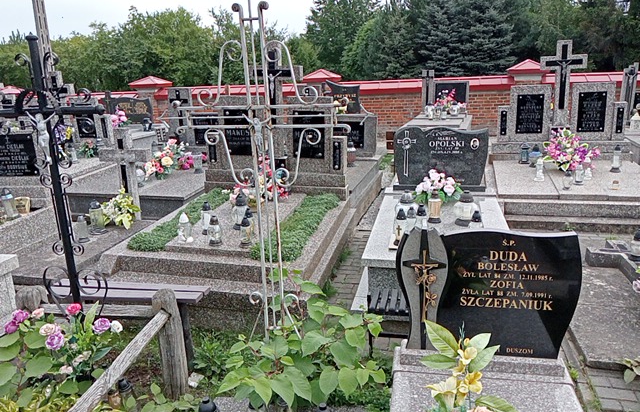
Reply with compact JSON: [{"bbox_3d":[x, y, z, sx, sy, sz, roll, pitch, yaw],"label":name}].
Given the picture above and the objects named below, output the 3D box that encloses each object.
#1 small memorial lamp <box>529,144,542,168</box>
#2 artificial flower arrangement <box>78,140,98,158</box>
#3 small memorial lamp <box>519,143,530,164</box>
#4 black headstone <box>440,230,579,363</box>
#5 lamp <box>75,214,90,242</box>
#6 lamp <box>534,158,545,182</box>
[{"bbox_3d":[2.910,-0.674,6.971,0.154,0.300,0.154,1,16,12],"label":"small memorial lamp"},{"bbox_3d":[-3.408,-0.836,7.609,0.265,0.224,0.214,1,16,12],"label":"artificial flower arrangement"},{"bbox_3d":[2.849,-0.735,7.195,0.139,0.288,0.139,1,16,12],"label":"small memorial lamp"},{"bbox_3d":[0.875,0.411,2.443,0.622,0.612,0.070,1,15,13],"label":"black headstone"},{"bbox_3d":[-2.239,0.209,4.855,0.108,0.249,0.108,2,16,13],"label":"lamp"},{"bbox_3d":[2.685,-0.441,6.314,0.116,0.254,0.116,1,15,13],"label":"lamp"}]

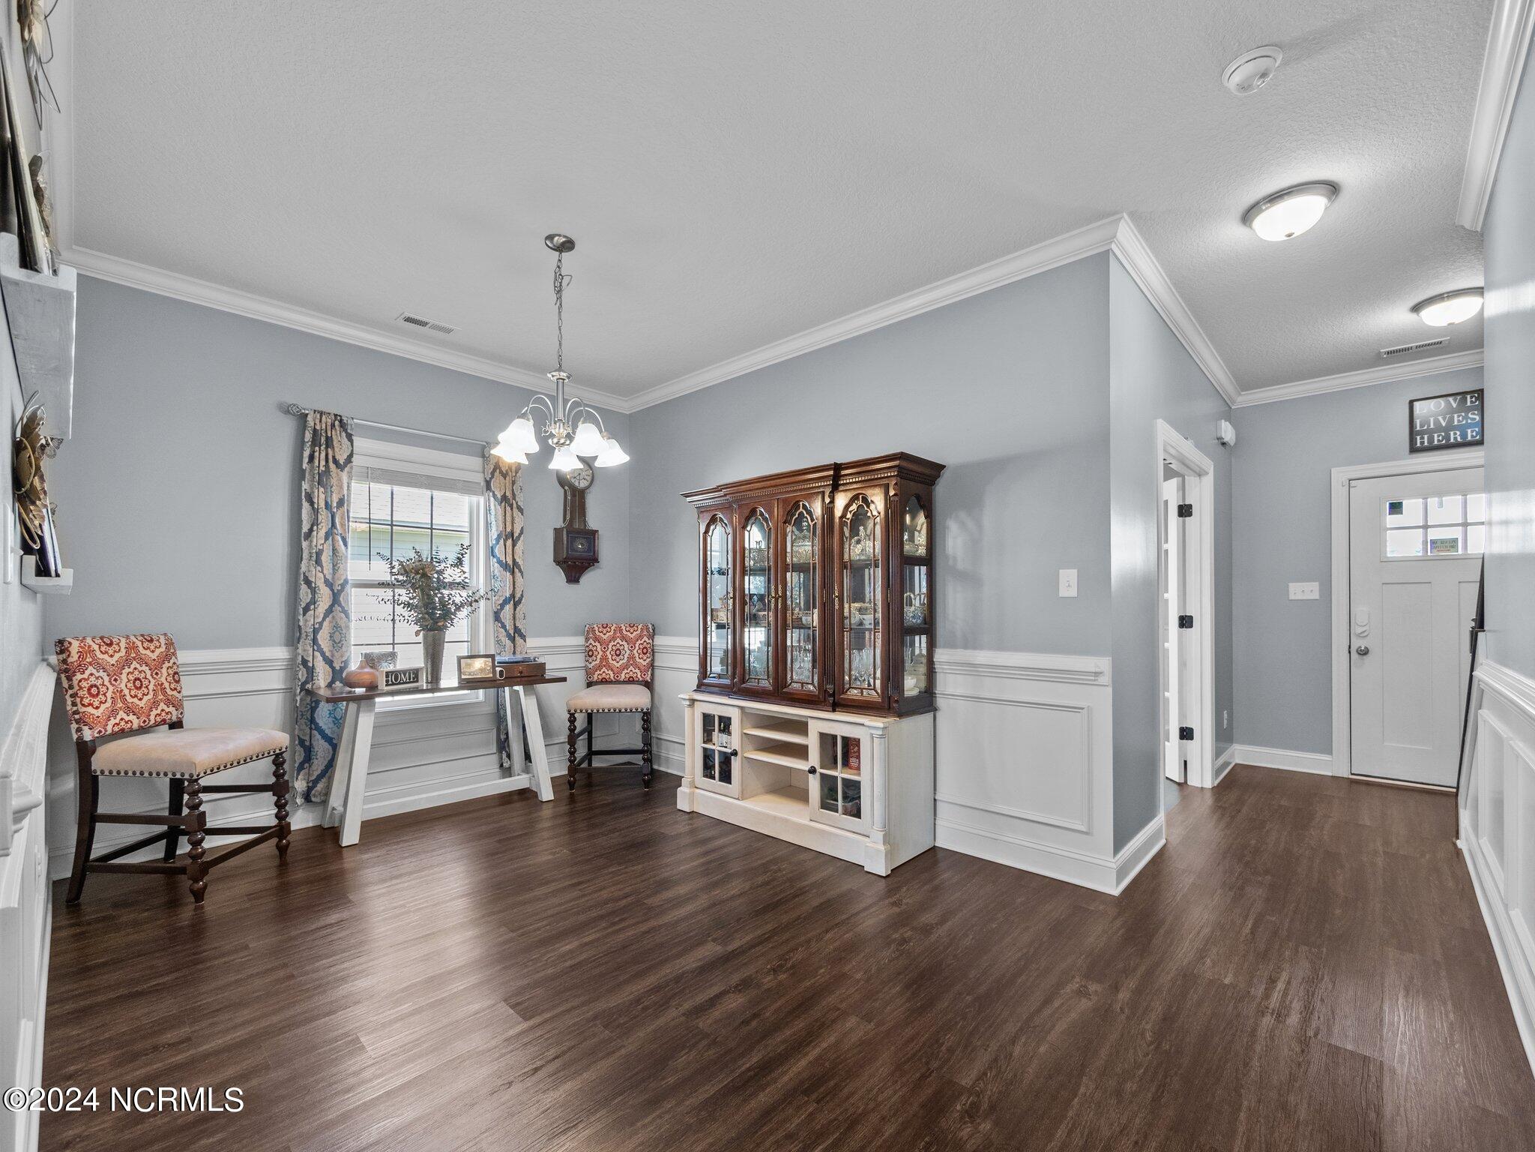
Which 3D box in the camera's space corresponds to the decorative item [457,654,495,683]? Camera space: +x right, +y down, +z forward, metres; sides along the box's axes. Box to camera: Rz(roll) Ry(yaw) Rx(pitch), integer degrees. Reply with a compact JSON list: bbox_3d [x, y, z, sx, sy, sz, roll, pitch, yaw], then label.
[{"bbox_3d":[-1.690,0.537,3.610,0.207,0.157,0.060,1,-2,-27],"label":"decorative item"}]

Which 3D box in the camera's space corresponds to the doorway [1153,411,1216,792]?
[{"bbox_3d":[2.411,0.301,3.625,0.141,2.141,1.475,-1,-1,44],"label":"doorway"}]

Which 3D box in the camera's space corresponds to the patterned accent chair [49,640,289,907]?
[{"bbox_3d":[-2.490,0.781,2.660,0.580,1.040,0.490,0,-2,2],"label":"patterned accent chair"}]

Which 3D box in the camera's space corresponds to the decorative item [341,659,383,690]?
[{"bbox_3d":[-2.184,0.530,3.340,0.163,0.143,0.163,-2,-3,44],"label":"decorative item"}]

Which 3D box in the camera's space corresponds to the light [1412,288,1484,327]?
[{"bbox_3d":[3.422,-1.323,3.109,0.283,0.131,0.283,-1,-1,44],"label":"light"}]

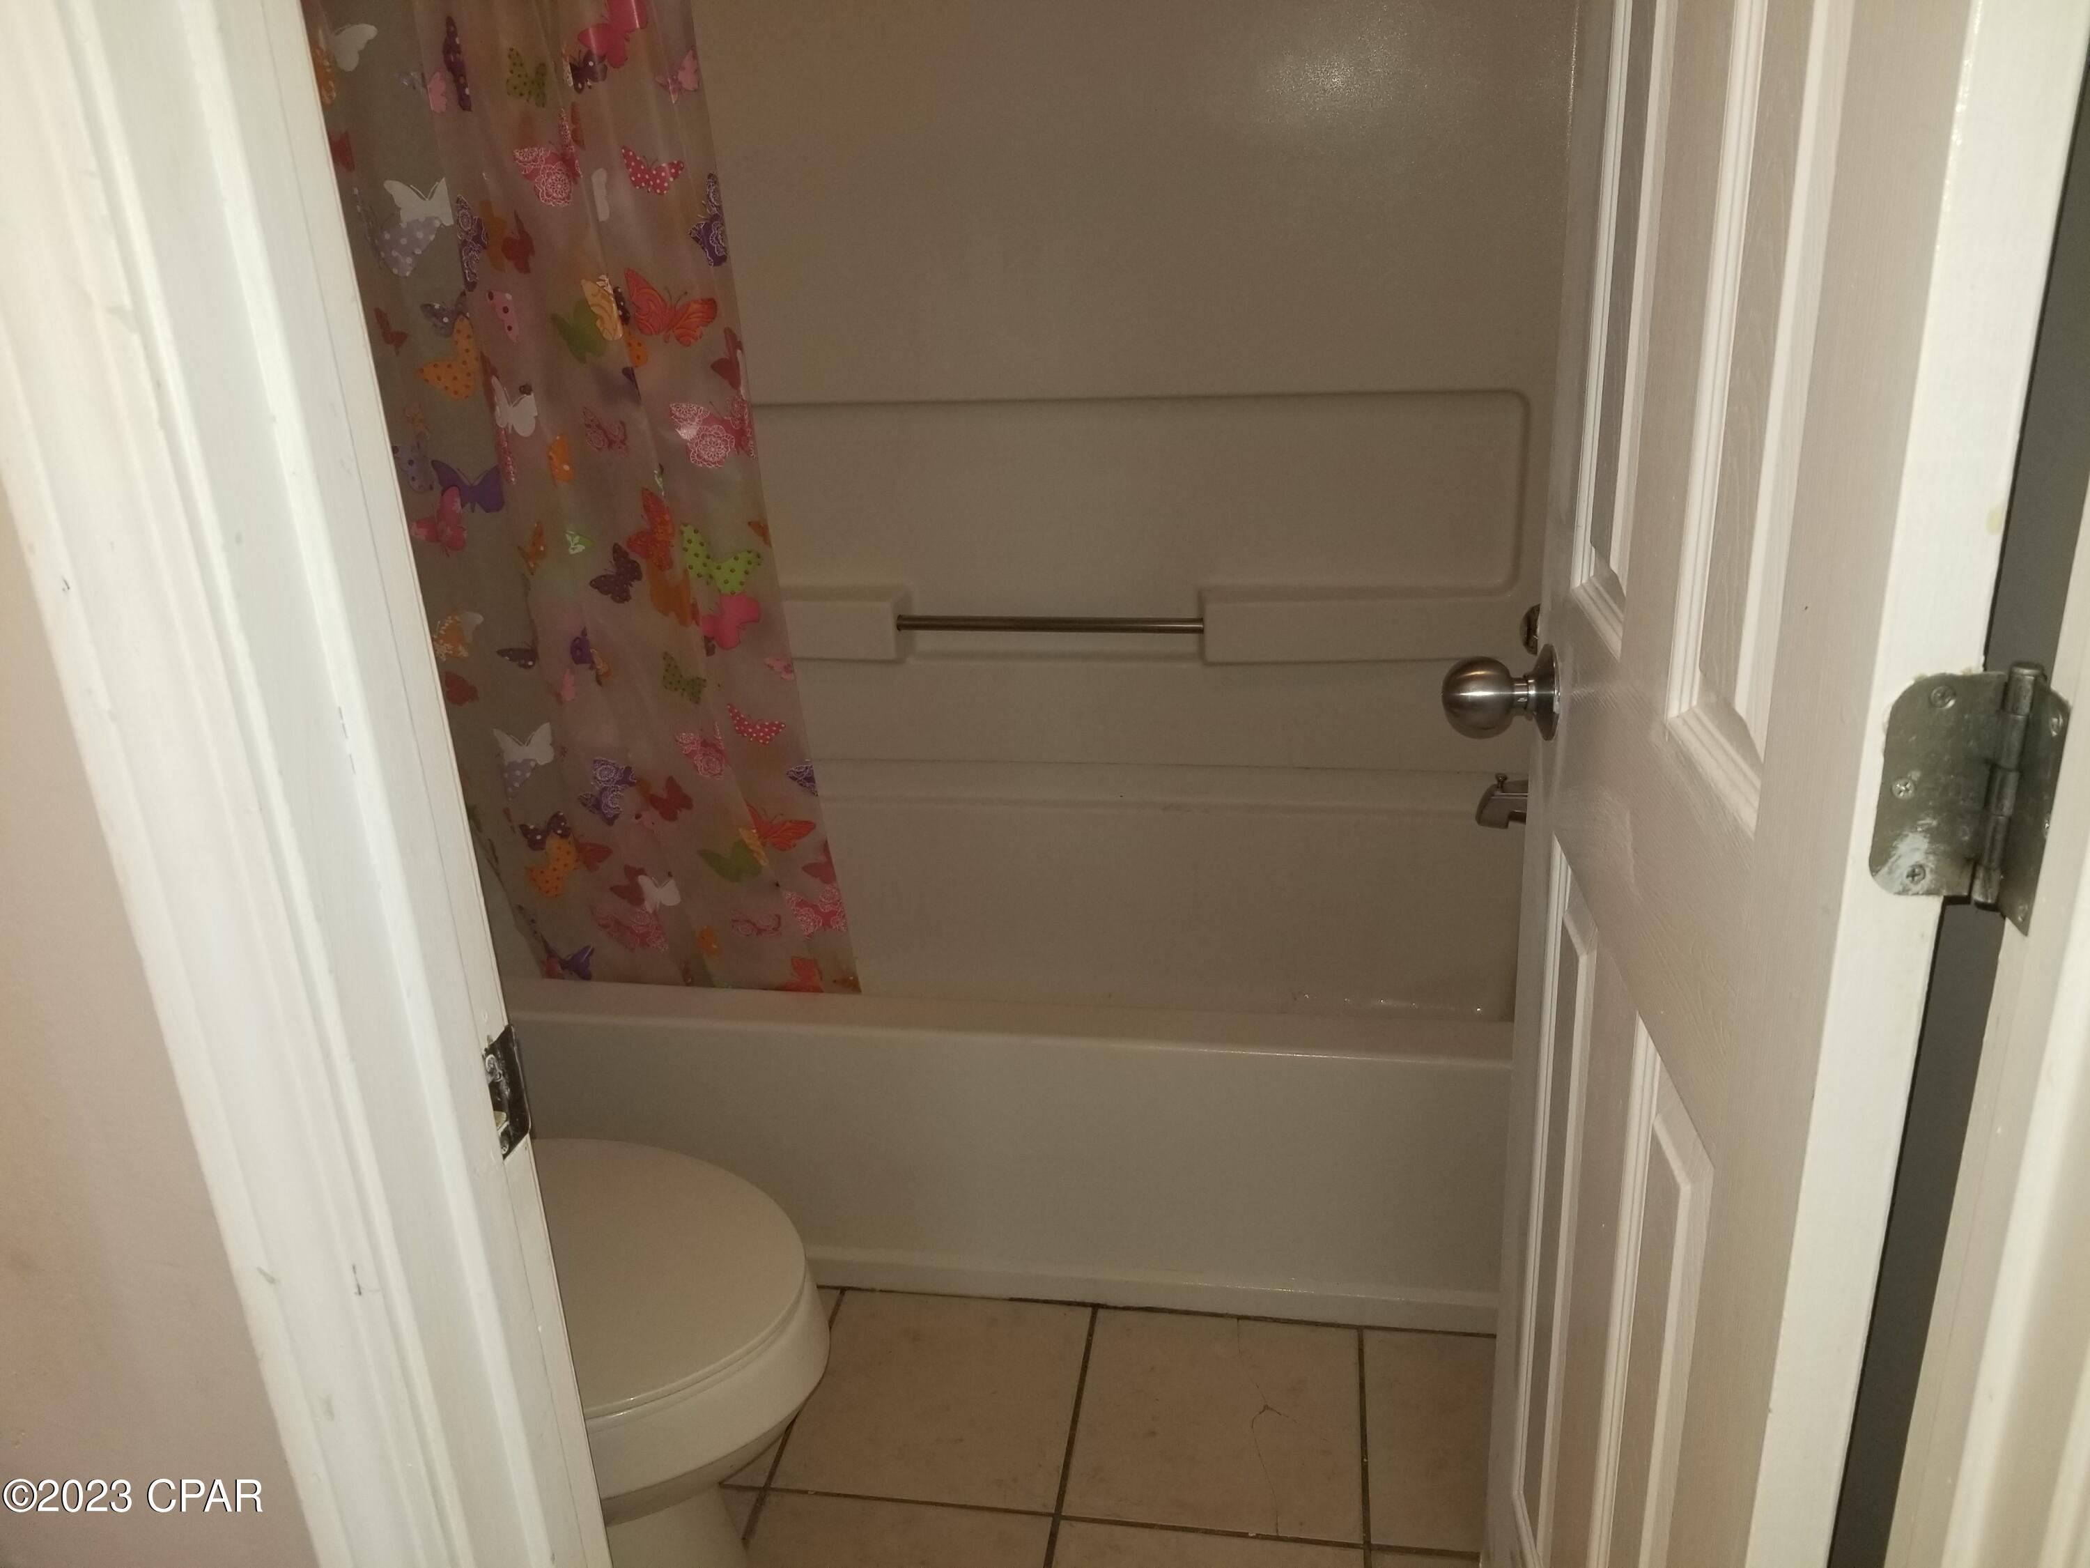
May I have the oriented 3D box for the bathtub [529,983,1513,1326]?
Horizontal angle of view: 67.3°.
[{"bbox_3d":[-0.029,0.318,2.208,1.520,0.375,0.770,1,21,10],"label":"bathtub"}]

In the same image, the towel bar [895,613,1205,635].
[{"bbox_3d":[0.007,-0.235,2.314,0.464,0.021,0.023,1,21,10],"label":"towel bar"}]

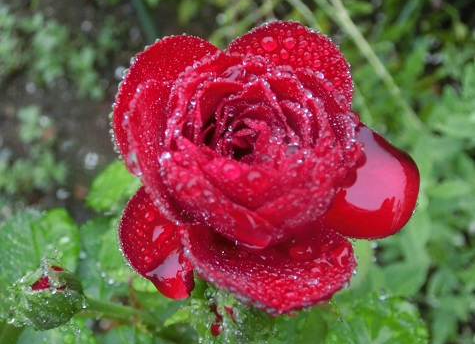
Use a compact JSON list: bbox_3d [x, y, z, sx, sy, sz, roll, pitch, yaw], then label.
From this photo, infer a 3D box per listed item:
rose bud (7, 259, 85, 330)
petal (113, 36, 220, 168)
[{"bbox_3d":[-0.063,0.040,0.167,0.022,0.021,0.022,0,30,0],"label":"rose bud"},{"bbox_3d":[-0.024,-0.023,0.173,0.038,0.016,0.046,0,75,-15],"label":"petal"}]

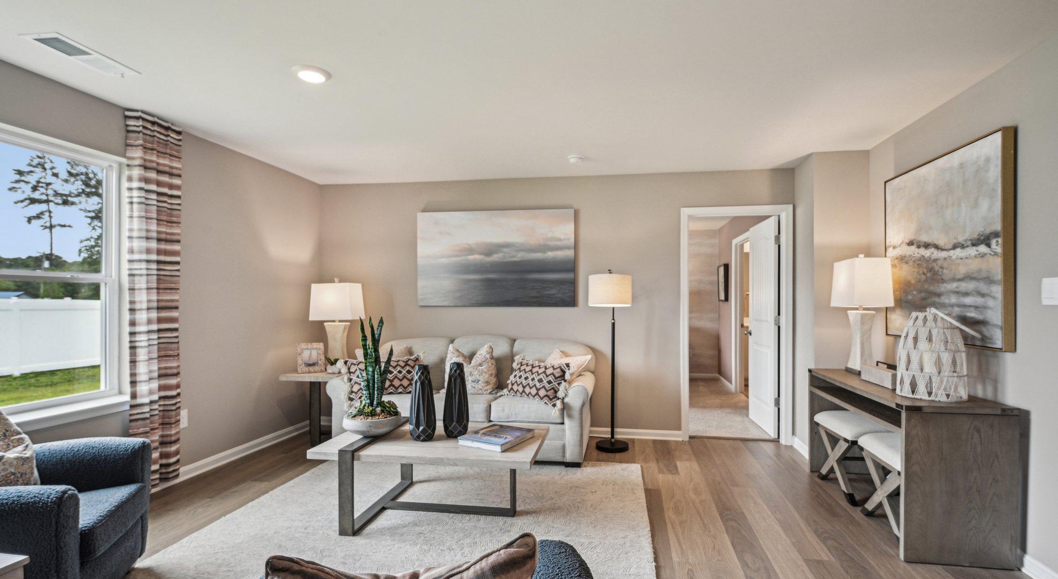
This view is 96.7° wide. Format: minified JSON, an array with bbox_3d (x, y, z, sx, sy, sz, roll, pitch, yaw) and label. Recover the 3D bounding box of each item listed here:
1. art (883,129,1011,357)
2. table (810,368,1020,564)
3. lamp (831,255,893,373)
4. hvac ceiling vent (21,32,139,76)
[{"bbox_3d":[2.412,-0.232,2.772,0.053,1.080,1.040,0,-1,11],"label":"art"},{"bbox_3d":[2.231,0.975,2.884,0.500,0.768,1.230,0,-1,11],"label":"table"},{"bbox_3d":[2.389,0.173,3.384,0.235,0.850,0.400,0,-1,11],"label":"lamp"},{"bbox_3d":[-2.136,-1.123,2.261,0.195,0.020,0.395,0,-1,9],"label":"hvac ceiling vent"}]

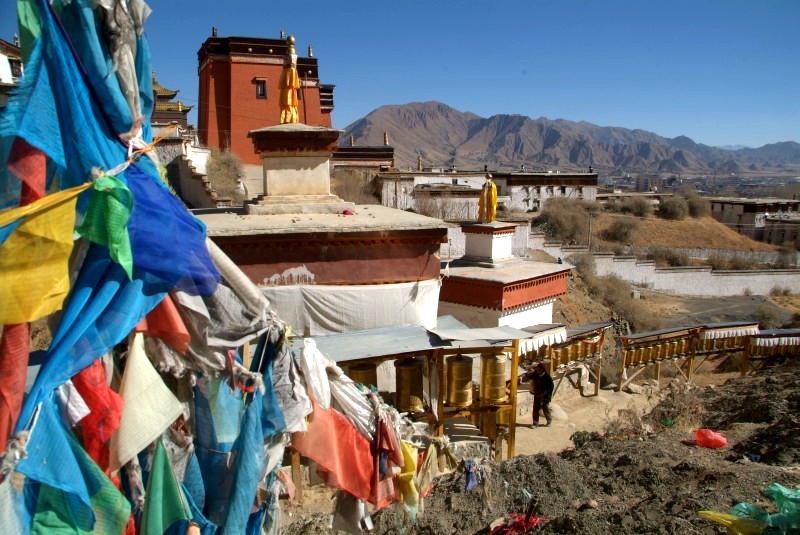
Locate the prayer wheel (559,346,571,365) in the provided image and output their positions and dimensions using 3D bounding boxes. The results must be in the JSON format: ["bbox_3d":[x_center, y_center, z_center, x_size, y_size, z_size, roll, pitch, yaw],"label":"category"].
[{"bbox_3d":[4.082,2.191,14.900,0.290,0.410,0.290,1,10,0],"label":"prayer wheel"}]

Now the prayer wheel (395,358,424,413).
[{"bbox_3d":[0.176,2.172,11.100,0.490,0.870,0.490,1,10,0],"label":"prayer wheel"}]

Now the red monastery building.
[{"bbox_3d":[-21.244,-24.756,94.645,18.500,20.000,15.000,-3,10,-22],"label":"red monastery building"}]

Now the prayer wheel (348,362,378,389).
[{"bbox_3d":[-0.669,2.186,10.850,0.490,0.870,0.490,1,10,0],"label":"prayer wheel"}]

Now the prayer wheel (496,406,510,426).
[{"bbox_3d":[2.165,3.116,12.600,0.310,0.430,0.310,1,10,0],"label":"prayer wheel"}]

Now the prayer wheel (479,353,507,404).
[{"bbox_3d":[1.826,2.172,11.750,0.490,0.870,0.490,1,10,0],"label":"prayer wheel"}]

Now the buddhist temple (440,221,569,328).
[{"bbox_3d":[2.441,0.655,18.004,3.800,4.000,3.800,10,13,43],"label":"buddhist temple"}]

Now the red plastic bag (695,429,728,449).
[{"bbox_3d":[3.268,1.797,6.300,0.300,0.170,0.230,1,10,0],"label":"red plastic bag"}]

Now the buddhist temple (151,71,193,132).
[{"bbox_3d":[-45.229,-30.588,112.000,11.500,11.500,11.500,-3,10,-22],"label":"buddhist temple"}]

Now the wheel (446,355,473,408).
[{"bbox_3d":[1.135,2.164,11.400,0.490,0.870,0.490,1,10,0],"label":"wheel"}]

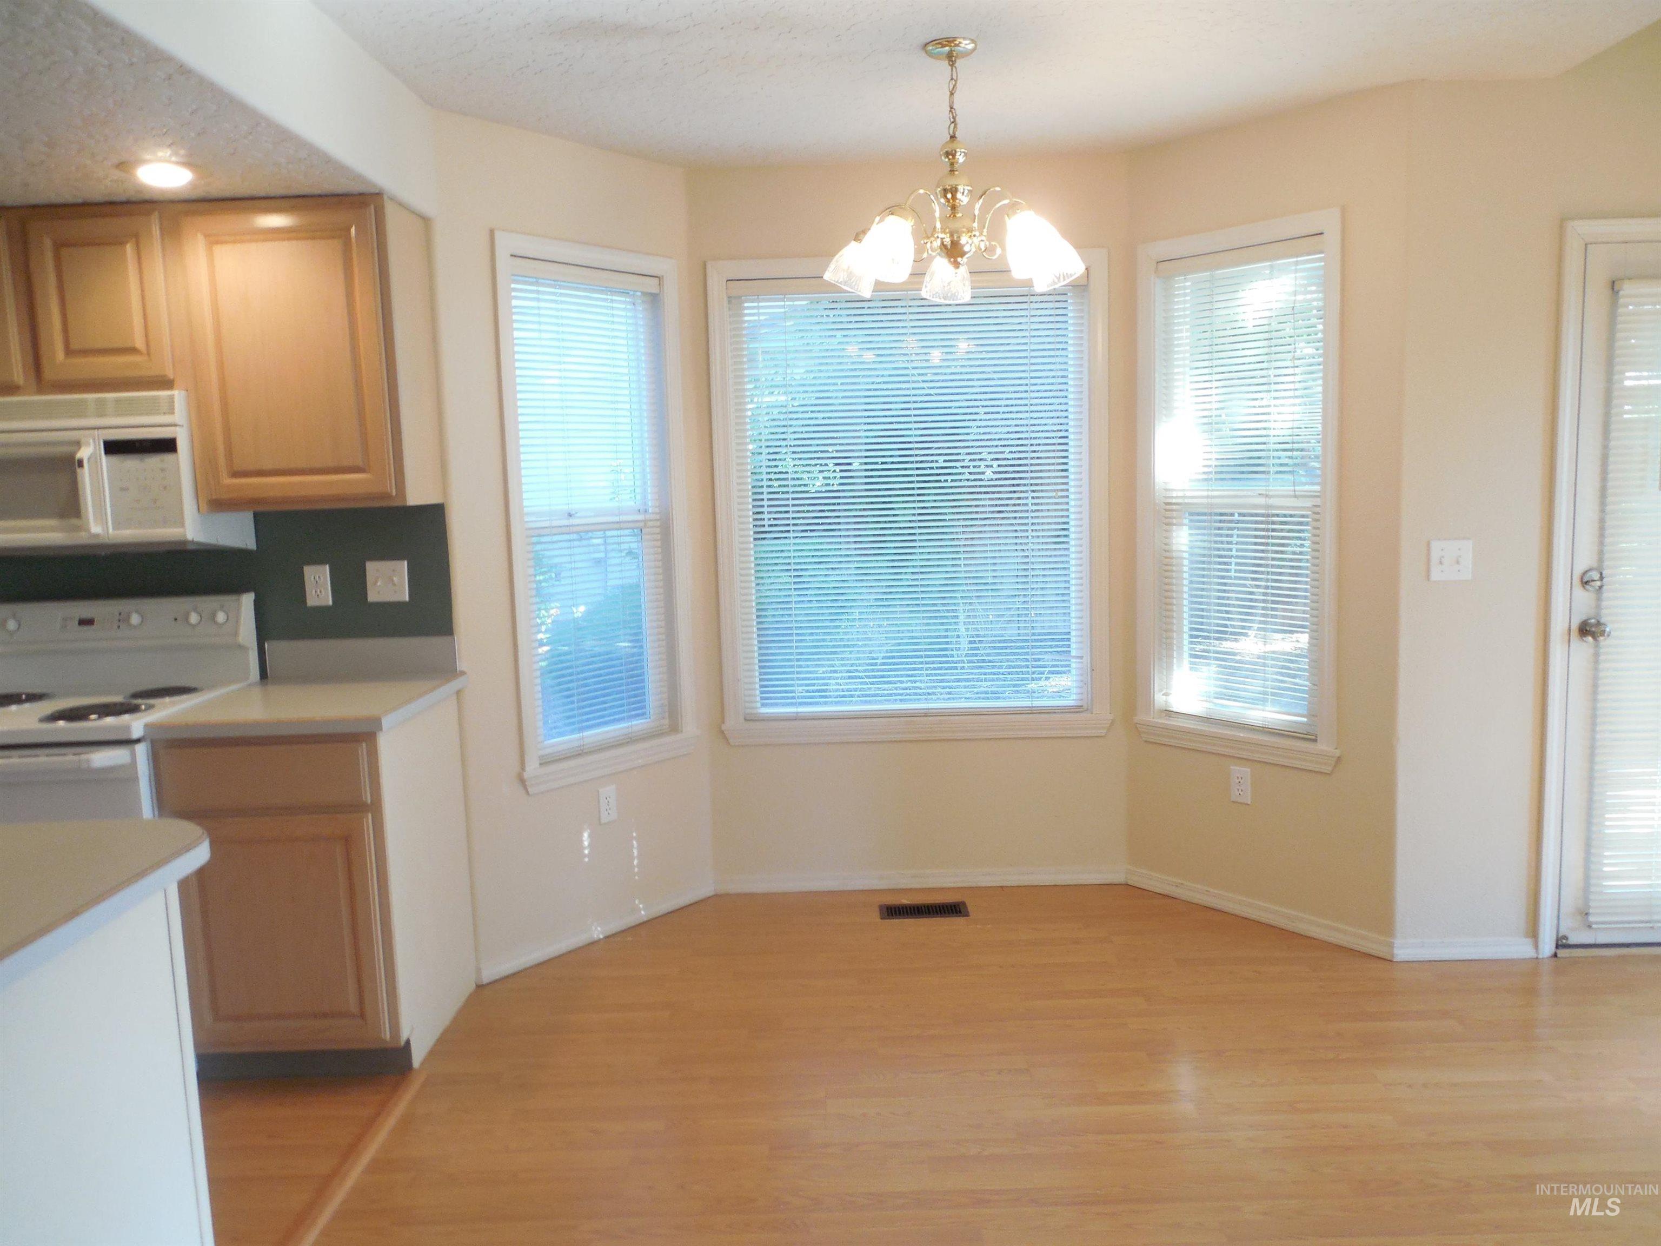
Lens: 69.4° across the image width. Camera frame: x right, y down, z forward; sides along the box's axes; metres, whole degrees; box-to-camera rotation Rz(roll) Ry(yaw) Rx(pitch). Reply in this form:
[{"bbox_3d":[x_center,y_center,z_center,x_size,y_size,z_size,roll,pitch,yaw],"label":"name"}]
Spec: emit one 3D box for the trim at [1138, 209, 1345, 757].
[{"bbox_3d":[1.256,-0.393,3.784,0.050,1.654,0.694,-7,8,-40],"label":"trim"}]

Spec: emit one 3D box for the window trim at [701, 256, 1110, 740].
[{"bbox_3d":[0.278,-0.401,4.042,1.340,1.626,0.075,-2,6,1],"label":"window trim"}]

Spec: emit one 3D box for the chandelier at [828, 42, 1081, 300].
[{"bbox_3d":[0.305,-1.095,2.912,0.655,0.580,0.630,-2,6,1],"label":"chandelier"}]

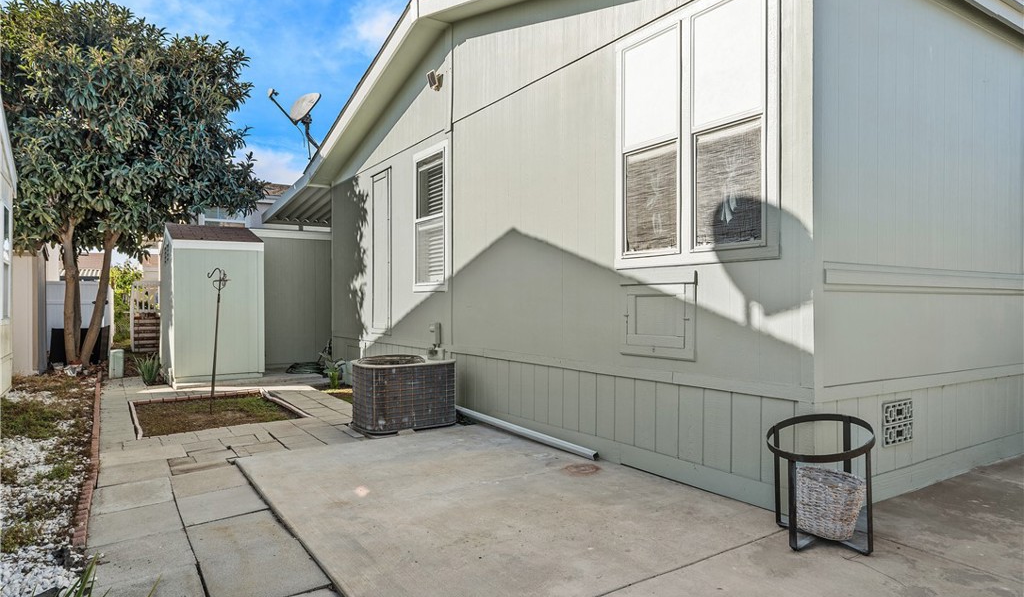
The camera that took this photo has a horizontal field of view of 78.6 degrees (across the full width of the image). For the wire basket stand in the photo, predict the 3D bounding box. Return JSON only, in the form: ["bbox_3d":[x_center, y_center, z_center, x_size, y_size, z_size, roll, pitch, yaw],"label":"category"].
[{"bbox_3d":[1.521,0.924,3.082,0.475,0.530,0.475,0,-1,-33],"label":"wire basket stand"}]

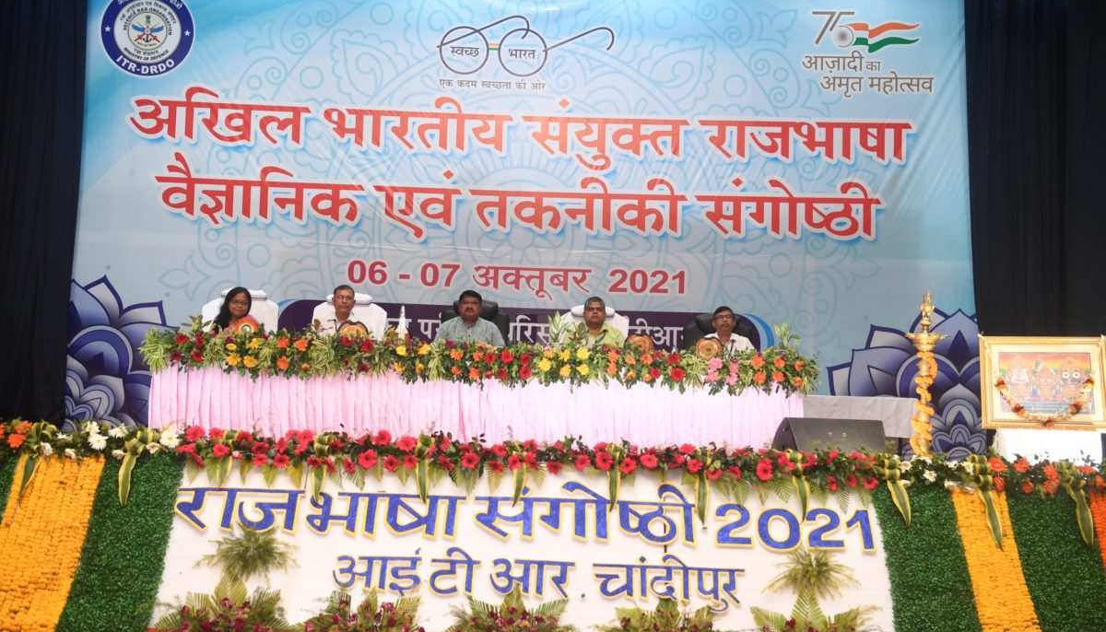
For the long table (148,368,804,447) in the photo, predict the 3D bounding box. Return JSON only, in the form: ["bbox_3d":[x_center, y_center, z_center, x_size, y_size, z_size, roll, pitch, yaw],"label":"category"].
[{"bbox_3d":[-0.549,0.678,9.100,4.680,0.740,0.650,2,-6,0],"label":"long table"}]

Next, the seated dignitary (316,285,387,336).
[{"bbox_3d":[-1.683,0.402,9.610,0.560,1.340,0.780,2,-6,0],"label":"seated dignitary"}]

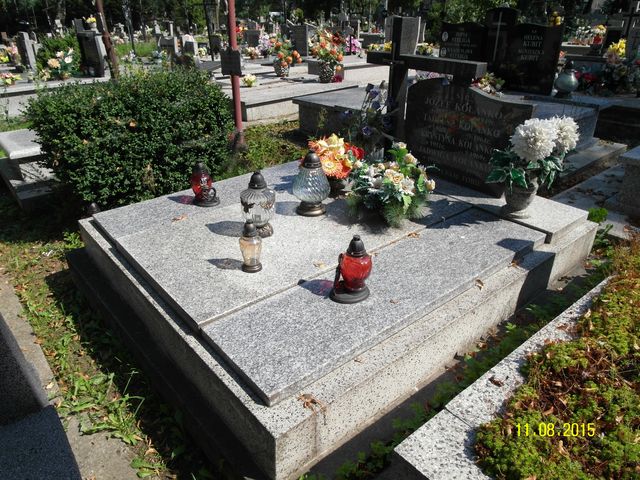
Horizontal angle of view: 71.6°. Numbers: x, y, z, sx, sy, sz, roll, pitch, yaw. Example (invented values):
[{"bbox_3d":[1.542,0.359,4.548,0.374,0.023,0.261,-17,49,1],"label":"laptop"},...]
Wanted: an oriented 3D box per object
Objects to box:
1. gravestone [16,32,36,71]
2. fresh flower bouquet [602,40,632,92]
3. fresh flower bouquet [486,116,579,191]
[{"bbox_3d":[-6.171,-3.938,9.280,0.600,0.726,0.130,24,35,39],"label":"gravestone"},{"bbox_3d":[3.542,-2.084,5.300,0.320,0.600,0.320,16,30,28],"label":"fresh flower bouquet"},{"bbox_3d":[1.107,-0.451,2.312,0.440,0.360,0.380,13,29,23],"label":"fresh flower bouquet"}]

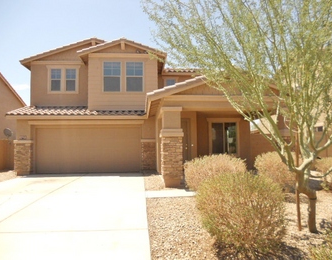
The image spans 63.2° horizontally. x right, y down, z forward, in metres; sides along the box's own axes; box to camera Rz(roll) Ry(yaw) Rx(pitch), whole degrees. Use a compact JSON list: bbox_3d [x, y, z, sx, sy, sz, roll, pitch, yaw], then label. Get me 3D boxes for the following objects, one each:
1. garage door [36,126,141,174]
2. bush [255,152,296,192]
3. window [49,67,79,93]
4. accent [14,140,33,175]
[{"bbox_3d":[-3.647,0.982,12.779,4.869,2.173,0.100,0,-2,-4],"label":"garage door"},{"bbox_3d":[3.681,1.316,9.059,1.478,1.218,1.450,0,-2,-4],"label":"bush"},{"bbox_3d":[-5.107,-2.490,13.543,1.435,1.282,0.130,0,-2,-4],"label":"window"},{"bbox_3d":[-6.386,1.254,12.263,0.759,1.552,0.500,0,-2,-4],"label":"accent"}]

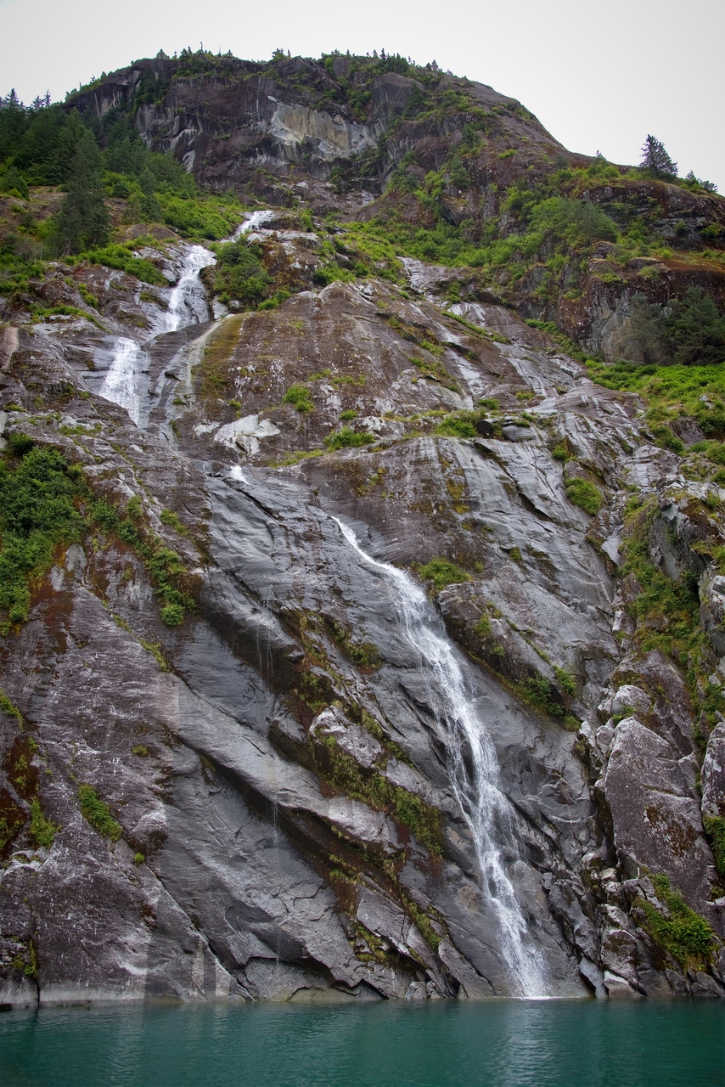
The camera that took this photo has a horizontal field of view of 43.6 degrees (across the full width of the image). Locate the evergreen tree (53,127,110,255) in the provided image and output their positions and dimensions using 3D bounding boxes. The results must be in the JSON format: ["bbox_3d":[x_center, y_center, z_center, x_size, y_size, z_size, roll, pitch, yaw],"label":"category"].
[{"bbox_3d":[-29.537,-37.400,95.411,4.651,17.460,4.651,9,-25,-20],"label":"evergreen tree"}]

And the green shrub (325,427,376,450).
[{"bbox_3d":[-0.843,-7.178,62.000,3.487,1.563,2.267,0,-23,-1],"label":"green shrub"}]

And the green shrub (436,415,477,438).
[{"bbox_3d":[6.526,-8.120,63.000,2.953,1.692,1.919,-3,-23,6],"label":"green shrub"}]

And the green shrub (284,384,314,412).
[{"bbox_3d":[-4.609,-10.610,66.000,2.227,2.159,1.782,2,-23,-4],"label":"green shrub"}]

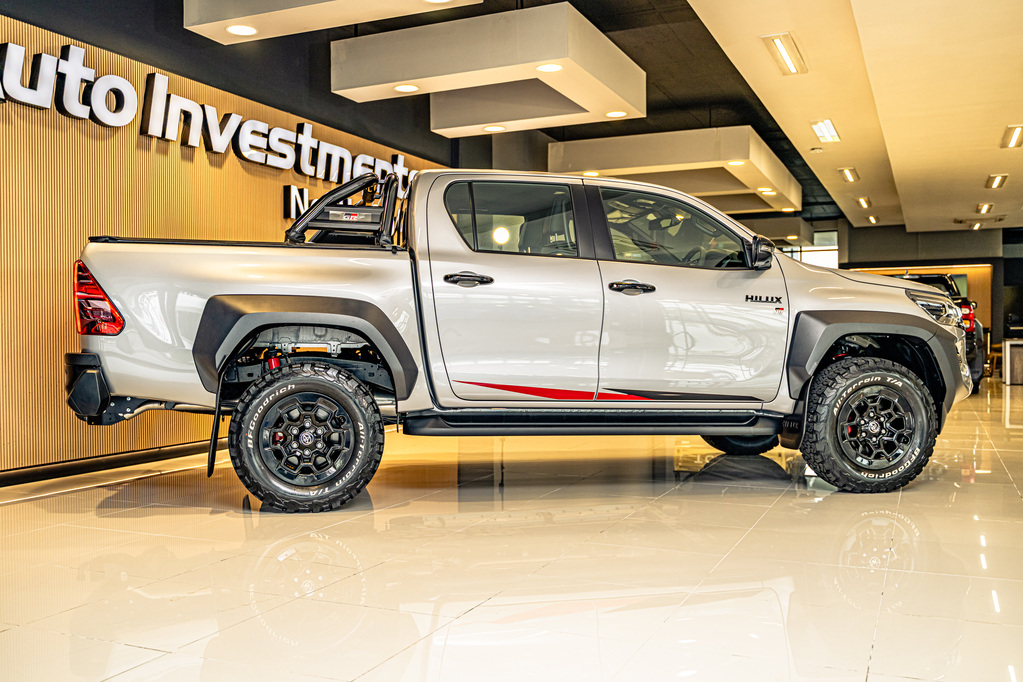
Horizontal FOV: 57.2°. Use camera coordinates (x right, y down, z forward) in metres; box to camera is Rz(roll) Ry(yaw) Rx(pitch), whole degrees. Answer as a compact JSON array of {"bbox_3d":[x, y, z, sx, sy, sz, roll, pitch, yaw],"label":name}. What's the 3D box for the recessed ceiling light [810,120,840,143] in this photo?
[{"bbox_3d":[3.687,-2.473,10.985,0.220,0.070,1.230,0,0,24],"label":"recessed ceiling light"}]

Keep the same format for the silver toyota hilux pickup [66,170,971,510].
[{"bbox_3d":[0.235,-0.075,5.920,5.320,1.860,2.040,0,0,-9],"label":"silver toyota hilux pickup"}]

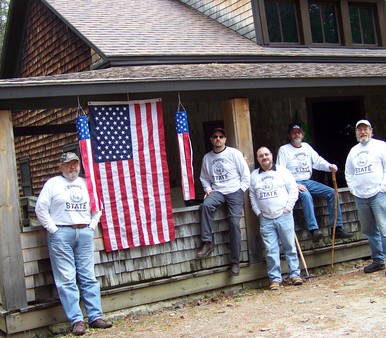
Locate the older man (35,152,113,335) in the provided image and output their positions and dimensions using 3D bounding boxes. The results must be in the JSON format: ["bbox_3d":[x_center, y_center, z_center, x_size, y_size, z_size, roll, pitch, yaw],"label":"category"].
[{"bbox_3d":[-1.201,0.732,6.300,0.610,1.740,0.460,-6,0,-22],"label":"older man"}]

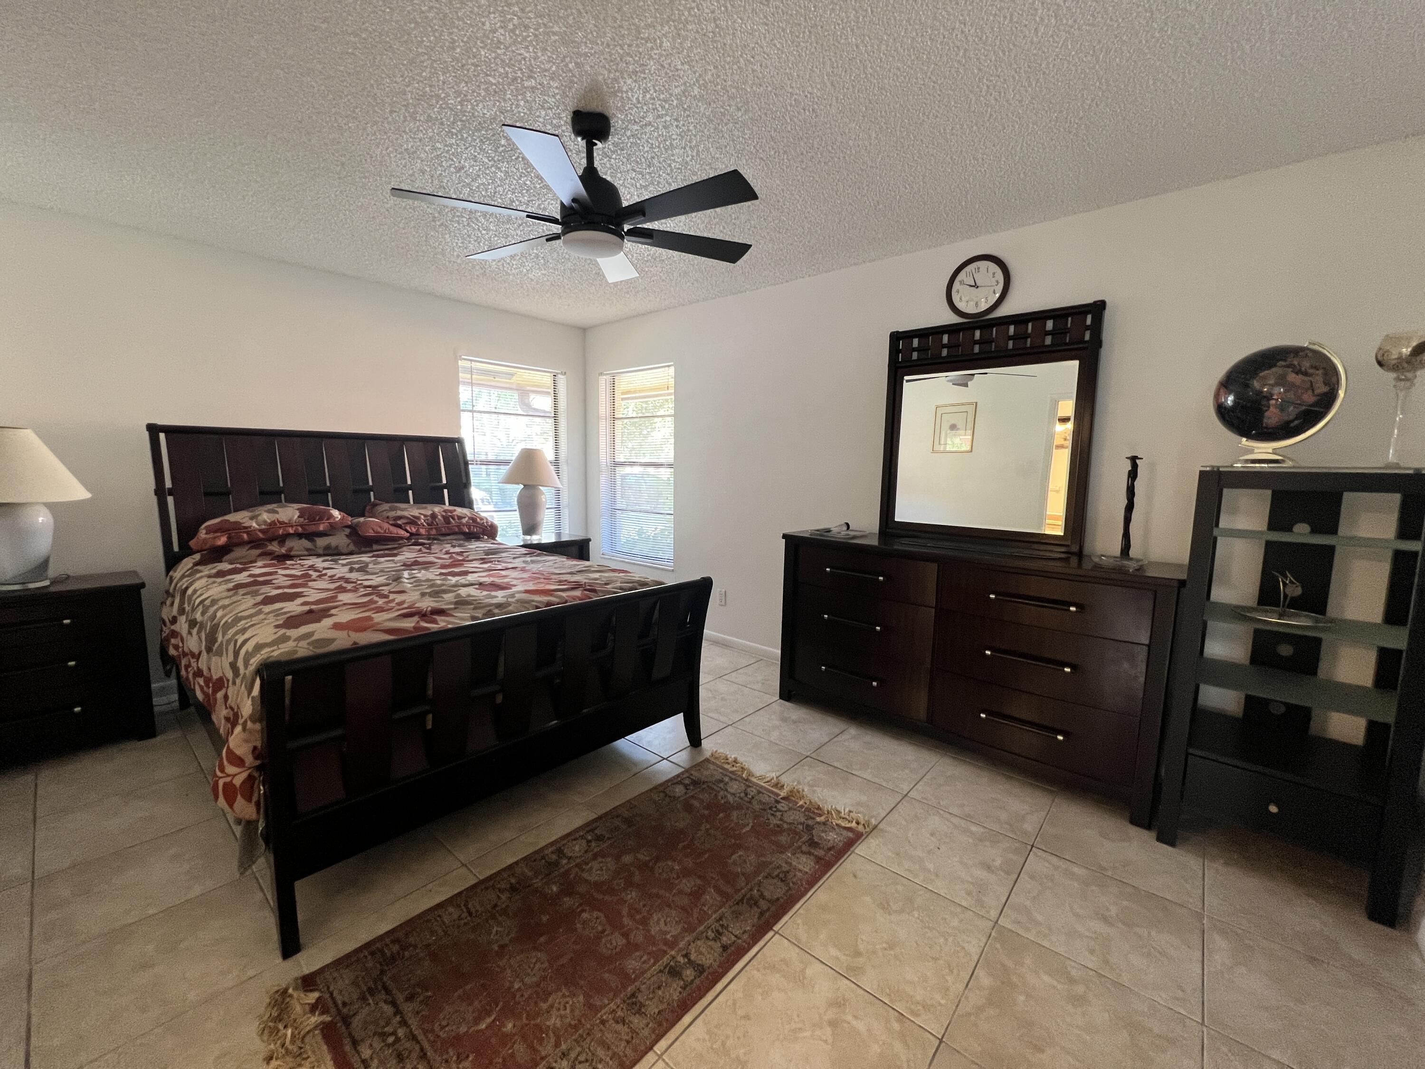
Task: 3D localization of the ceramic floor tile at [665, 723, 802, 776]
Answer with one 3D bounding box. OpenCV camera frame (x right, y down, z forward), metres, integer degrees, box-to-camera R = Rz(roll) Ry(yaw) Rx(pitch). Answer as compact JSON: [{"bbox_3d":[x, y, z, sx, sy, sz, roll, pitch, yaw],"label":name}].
[{"bbox_3d":[0.116,1.052,2.498,0.460,0.010,0.460,7,9,40],"label":"ceramic floor tile"}]

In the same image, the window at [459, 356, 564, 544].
[{"bbox_3d":[-1.649,-0.590,4.559,0.080,1.640,0.950,6,8,41],"label":"window"}]

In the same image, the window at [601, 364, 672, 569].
[{"bbox_3d":[-0.679,-0.608,4.795,0.980,1.680,0.050,6,8,41],"label":"window"}]

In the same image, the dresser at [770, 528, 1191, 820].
[{"bbox_3d":[1.226,0.546,2.729,1.720,0.950,0.530,7,9,38],"label":"dresser"}]

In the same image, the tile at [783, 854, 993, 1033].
[{"bbox_3d":[0.524,1.178,1.595,0.460,0.010,0.460,7,9,40],"label":"tile"}]

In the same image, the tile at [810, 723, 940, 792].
[{"bbox_3d":[0.783,1.065,2.567,0.458,0.010,0.458,6,8,41],"label":"tile"}]

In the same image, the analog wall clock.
[{"bbox_3d":[1.360,-1.278,2.759,0.315,0.315,0.040,7,9,38],"label":"analog wall clock"}]

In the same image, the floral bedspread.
[{"bbox_3d":[-1.457,0.362,2.661,2.080,0.470,1.700,7,9,40],"label":"floral bedspread"}]

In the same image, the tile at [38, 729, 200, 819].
[{"bbox_3d":[-2.562,1.032,2.313,0.460,0.010,0.460,7,9,40],"label":"tile"}]

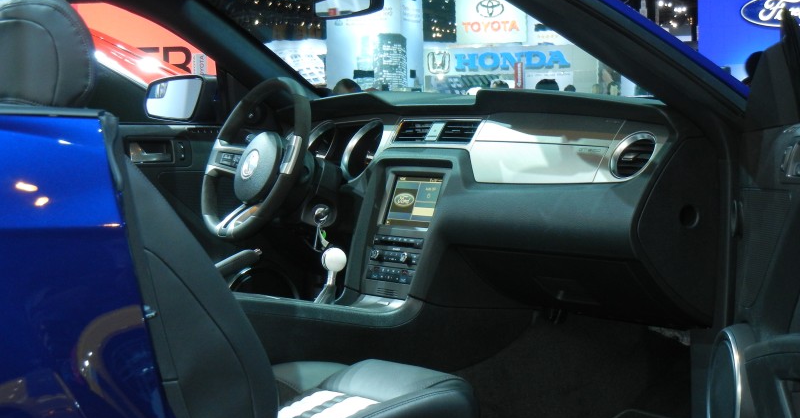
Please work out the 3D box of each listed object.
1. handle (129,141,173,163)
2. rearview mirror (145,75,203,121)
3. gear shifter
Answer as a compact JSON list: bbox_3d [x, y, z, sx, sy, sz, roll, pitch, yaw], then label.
[{"bbox_3d":[-0.569,-0.129,4.061,0.110,0.052,0.035,-2,3,-33],"label":"handle"},{"bbox_3d":[-0.516,-0.270,4.342,0.205,0.120,0.110,2,4,42],"label":"rearview mirror"},{"bbox_3d":[-0.137,0.135,3.507,0.070,0.130,0.060,-2,3,-33],"label":"gear shifter"}]

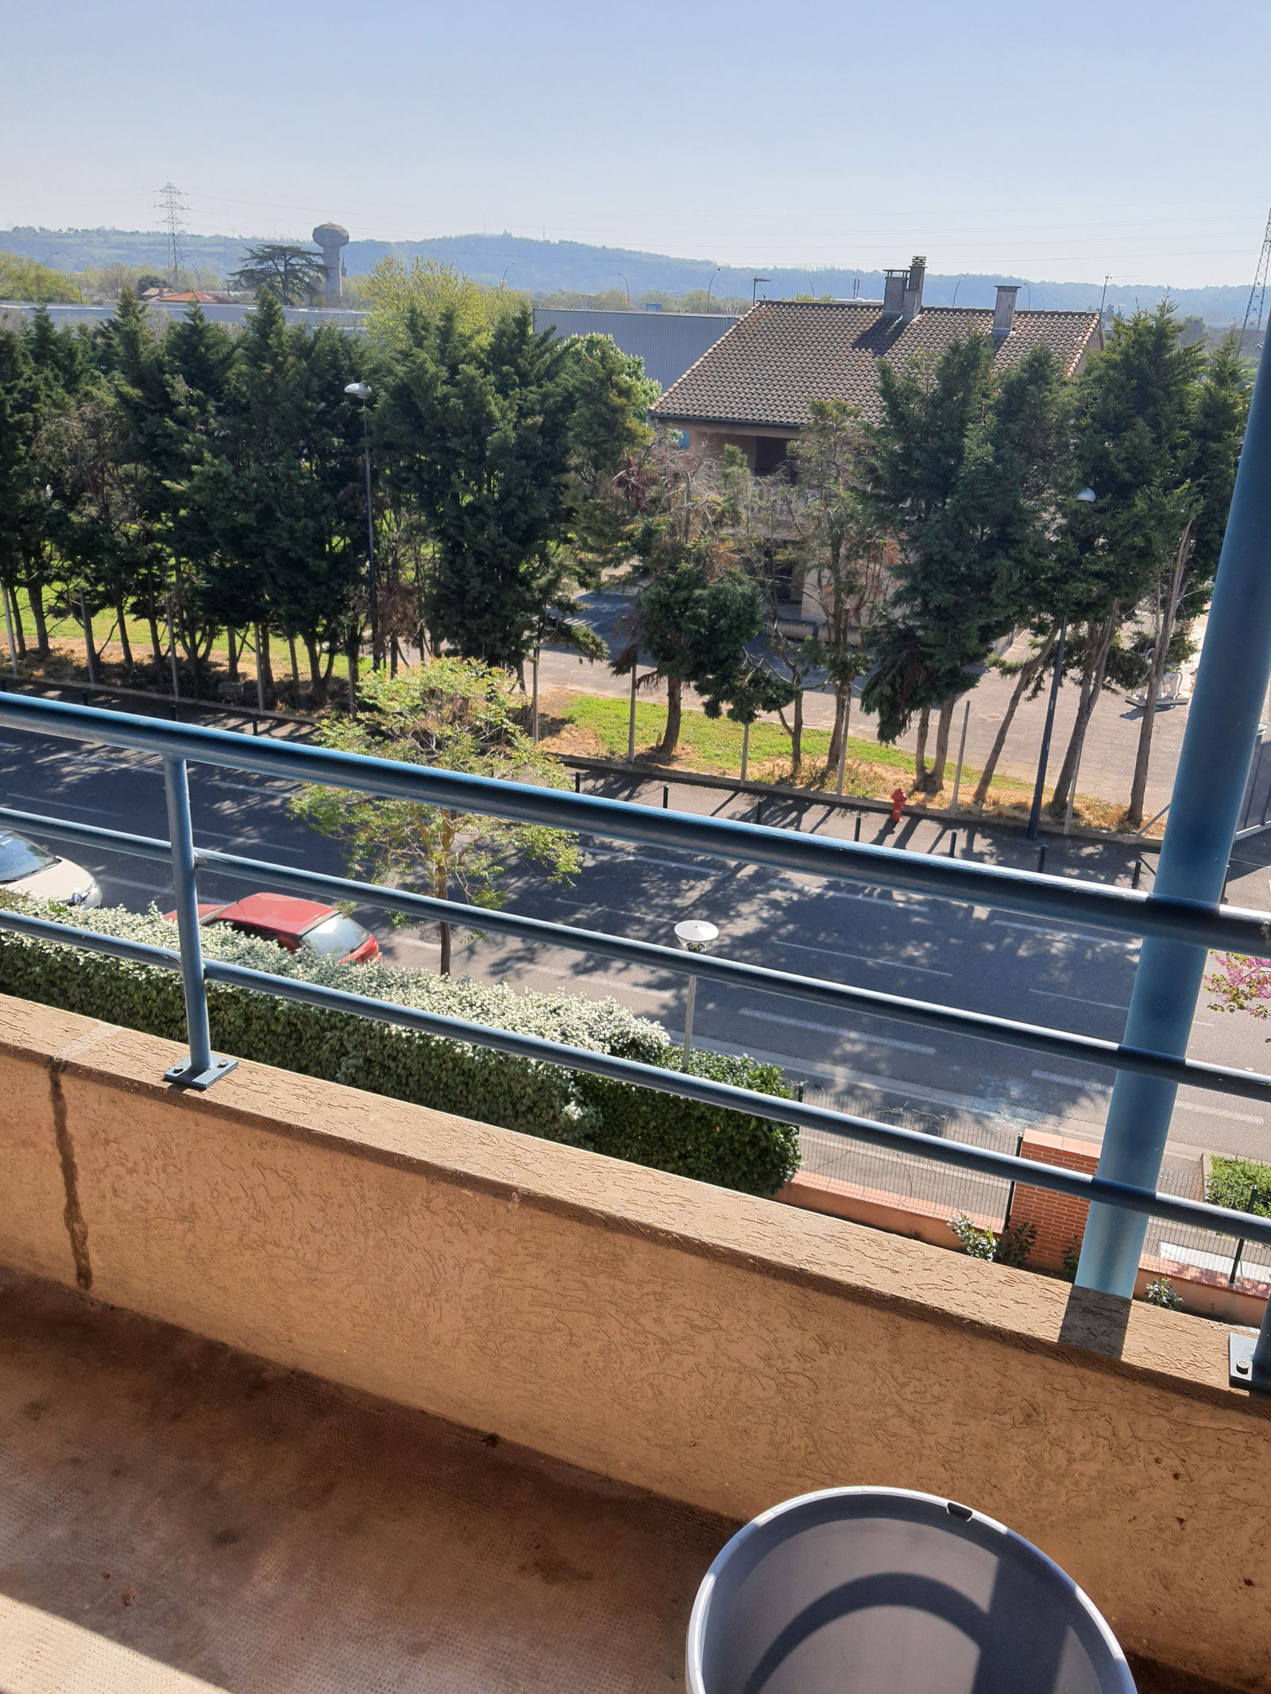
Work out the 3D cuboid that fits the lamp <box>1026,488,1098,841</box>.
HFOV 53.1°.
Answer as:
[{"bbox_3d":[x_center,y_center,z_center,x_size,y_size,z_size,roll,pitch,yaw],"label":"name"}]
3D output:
[{"bbox_3d":[9.018,-3.563,27.252,0.500,7.700,1.000,10,23,18],"label":"lamp"}]

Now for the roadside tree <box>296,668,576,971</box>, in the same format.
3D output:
[{"bbox_3d":[-3.224,-0.081,19.682,4.300,5.600,4.300,-1,22,-9],"label":"roadside tree"}]

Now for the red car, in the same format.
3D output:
[{"bbox_3d":[-6.203,1.637,20.730,3.780,1.400,1.620,10,23,18],"label":"red car"}]

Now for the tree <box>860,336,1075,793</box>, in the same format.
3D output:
[{"bbox_3d":[7.363,-5.996,29.203,3.900,10.300,3.700,8,22,13],"label":"tree"}]

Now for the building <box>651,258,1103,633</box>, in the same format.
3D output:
[{"bbox_3d":[9.928,-15.092,46.732,12.260,11.800,16.830,13,24,23],"label":"building"}]

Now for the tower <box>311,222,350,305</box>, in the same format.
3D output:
[{"bbox_3d":[-91.291,-168.826,384.954,11.300,36.000,11.300,-2,22,-12],"label":"tower"}]

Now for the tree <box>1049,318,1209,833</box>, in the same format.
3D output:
[{"bbox_3d":[10.316,-5.639,27.836,3.000,10.900,3.000,10,23,18],"label":"tree"}]

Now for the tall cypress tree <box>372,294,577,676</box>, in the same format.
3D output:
[{"bbox_3d":[-4.327,-8.369,33.679,4.900,10.500,4.500,0,22,-7],"label":"tall cypress tree"}]

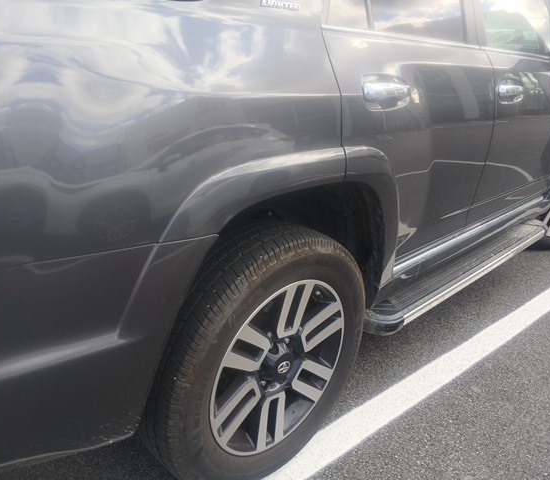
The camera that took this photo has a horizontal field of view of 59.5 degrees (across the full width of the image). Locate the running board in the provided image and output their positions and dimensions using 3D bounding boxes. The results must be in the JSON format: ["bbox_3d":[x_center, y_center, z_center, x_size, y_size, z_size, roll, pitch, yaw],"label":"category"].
[{"bbox_3d":[0.970,0.112,2.370,1.775,0.075,0.181,-18,30,-41],"label":"running board"}]

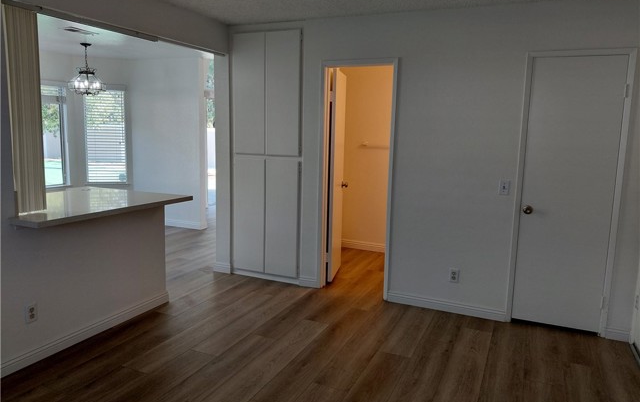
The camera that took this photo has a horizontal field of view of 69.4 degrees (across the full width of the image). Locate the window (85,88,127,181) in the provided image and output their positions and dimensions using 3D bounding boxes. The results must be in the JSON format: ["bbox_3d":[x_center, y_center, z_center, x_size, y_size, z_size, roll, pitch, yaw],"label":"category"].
[{"bbox_3d":[-3.210,-0.951,6.936,0.577,1.368,0.055,-2,9,-21],"label":"window"}]

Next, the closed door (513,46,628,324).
[{"bbox_3d":[1.827,-0.040,3.432,0.603,2.005,0.045,5,9,24],"label":"closed door"}]

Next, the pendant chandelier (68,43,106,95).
[{"bbox_3d":[-2.815,-1.588,5.594,0.466,0.609,0.466,5,9,24],"label":"pendant chandelier"}]

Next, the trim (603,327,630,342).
[{"bbox_3d":[2.185,0.981,3.385,0.149,0.083,0.016,5,9,24],"label":"trim"}]

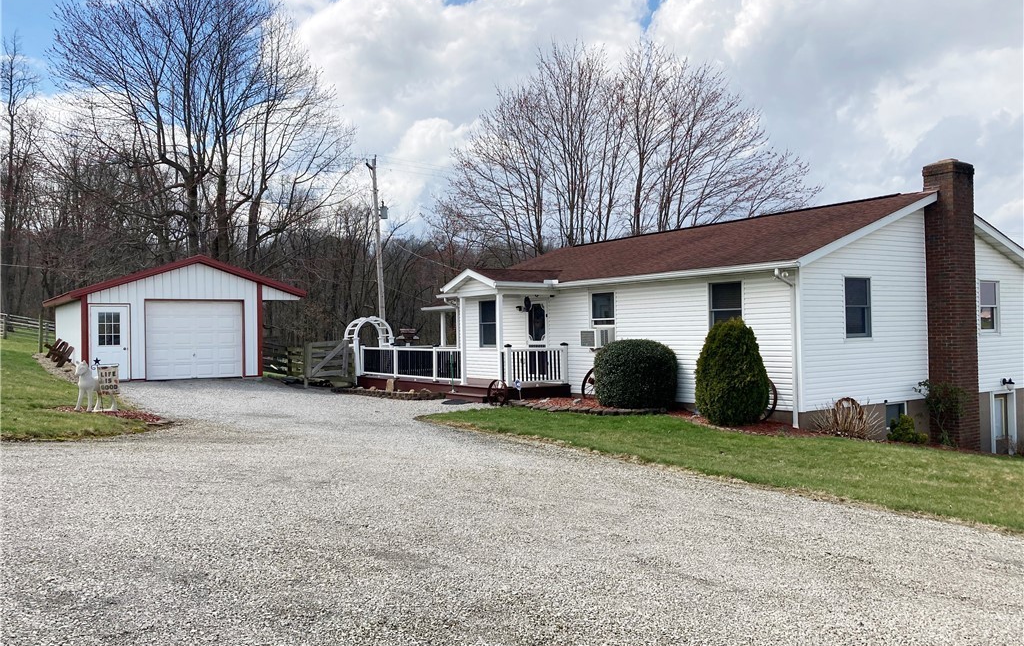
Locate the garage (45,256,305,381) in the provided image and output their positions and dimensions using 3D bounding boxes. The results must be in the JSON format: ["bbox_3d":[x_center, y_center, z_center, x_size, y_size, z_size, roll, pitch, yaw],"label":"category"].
[{"bbox_3d":[-11.190,-0.110,27.080,6.480,3.550,7.600,-1,-1,-34],"label":"garage"}]

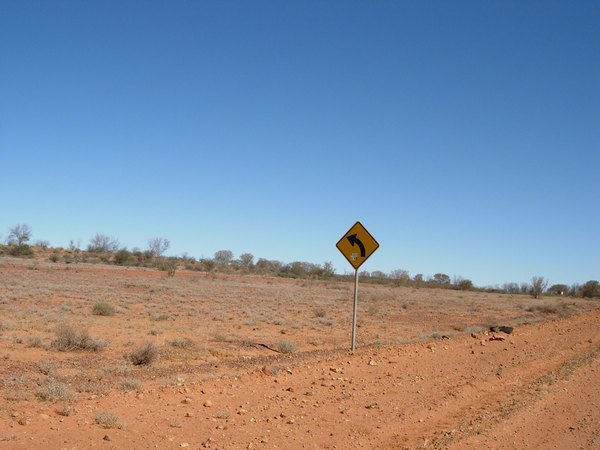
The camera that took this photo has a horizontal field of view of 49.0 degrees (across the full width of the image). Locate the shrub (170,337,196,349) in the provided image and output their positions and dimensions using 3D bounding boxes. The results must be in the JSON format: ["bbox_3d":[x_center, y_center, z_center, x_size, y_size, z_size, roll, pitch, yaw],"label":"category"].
[{"bbox_3d":[-2.337,2.337,13.100,0.540,0.222,0.497,3,-5,-10],"label":"shrub"}]

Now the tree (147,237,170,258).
[{"bbox_3d":[-22.556,3.587,105.000,3.711,3.507,3.414,4,-5,-12],"label":"tree"}]

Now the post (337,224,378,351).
[{"bbox_3d":[1.183,1.301,13.820,1.030,2.750,0.080,0,-5,32],"label":"post"}]

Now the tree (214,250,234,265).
[{"bbox_3d":[-14.901,6.414,130.000,3.947,2.763,3.750,3,-4,0],"label":"tree"}]

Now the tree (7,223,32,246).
[{"bbox_3d":[-42.584,1.442,100.000,3.829,3.644,3.522,5,-5,-23],"label":"tree"}]

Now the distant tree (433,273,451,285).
[{"bbox_3d":[30.074,11.371,140.000,3.711,2.550,3.414,2,-5,12],"label":"distant tree"}]

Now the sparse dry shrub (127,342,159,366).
[{"bbox_3d":[-2.463,2.025,10.300,0.485,0.349,0.447,4,-5,-13],"label":"sparse dry shrub"}]

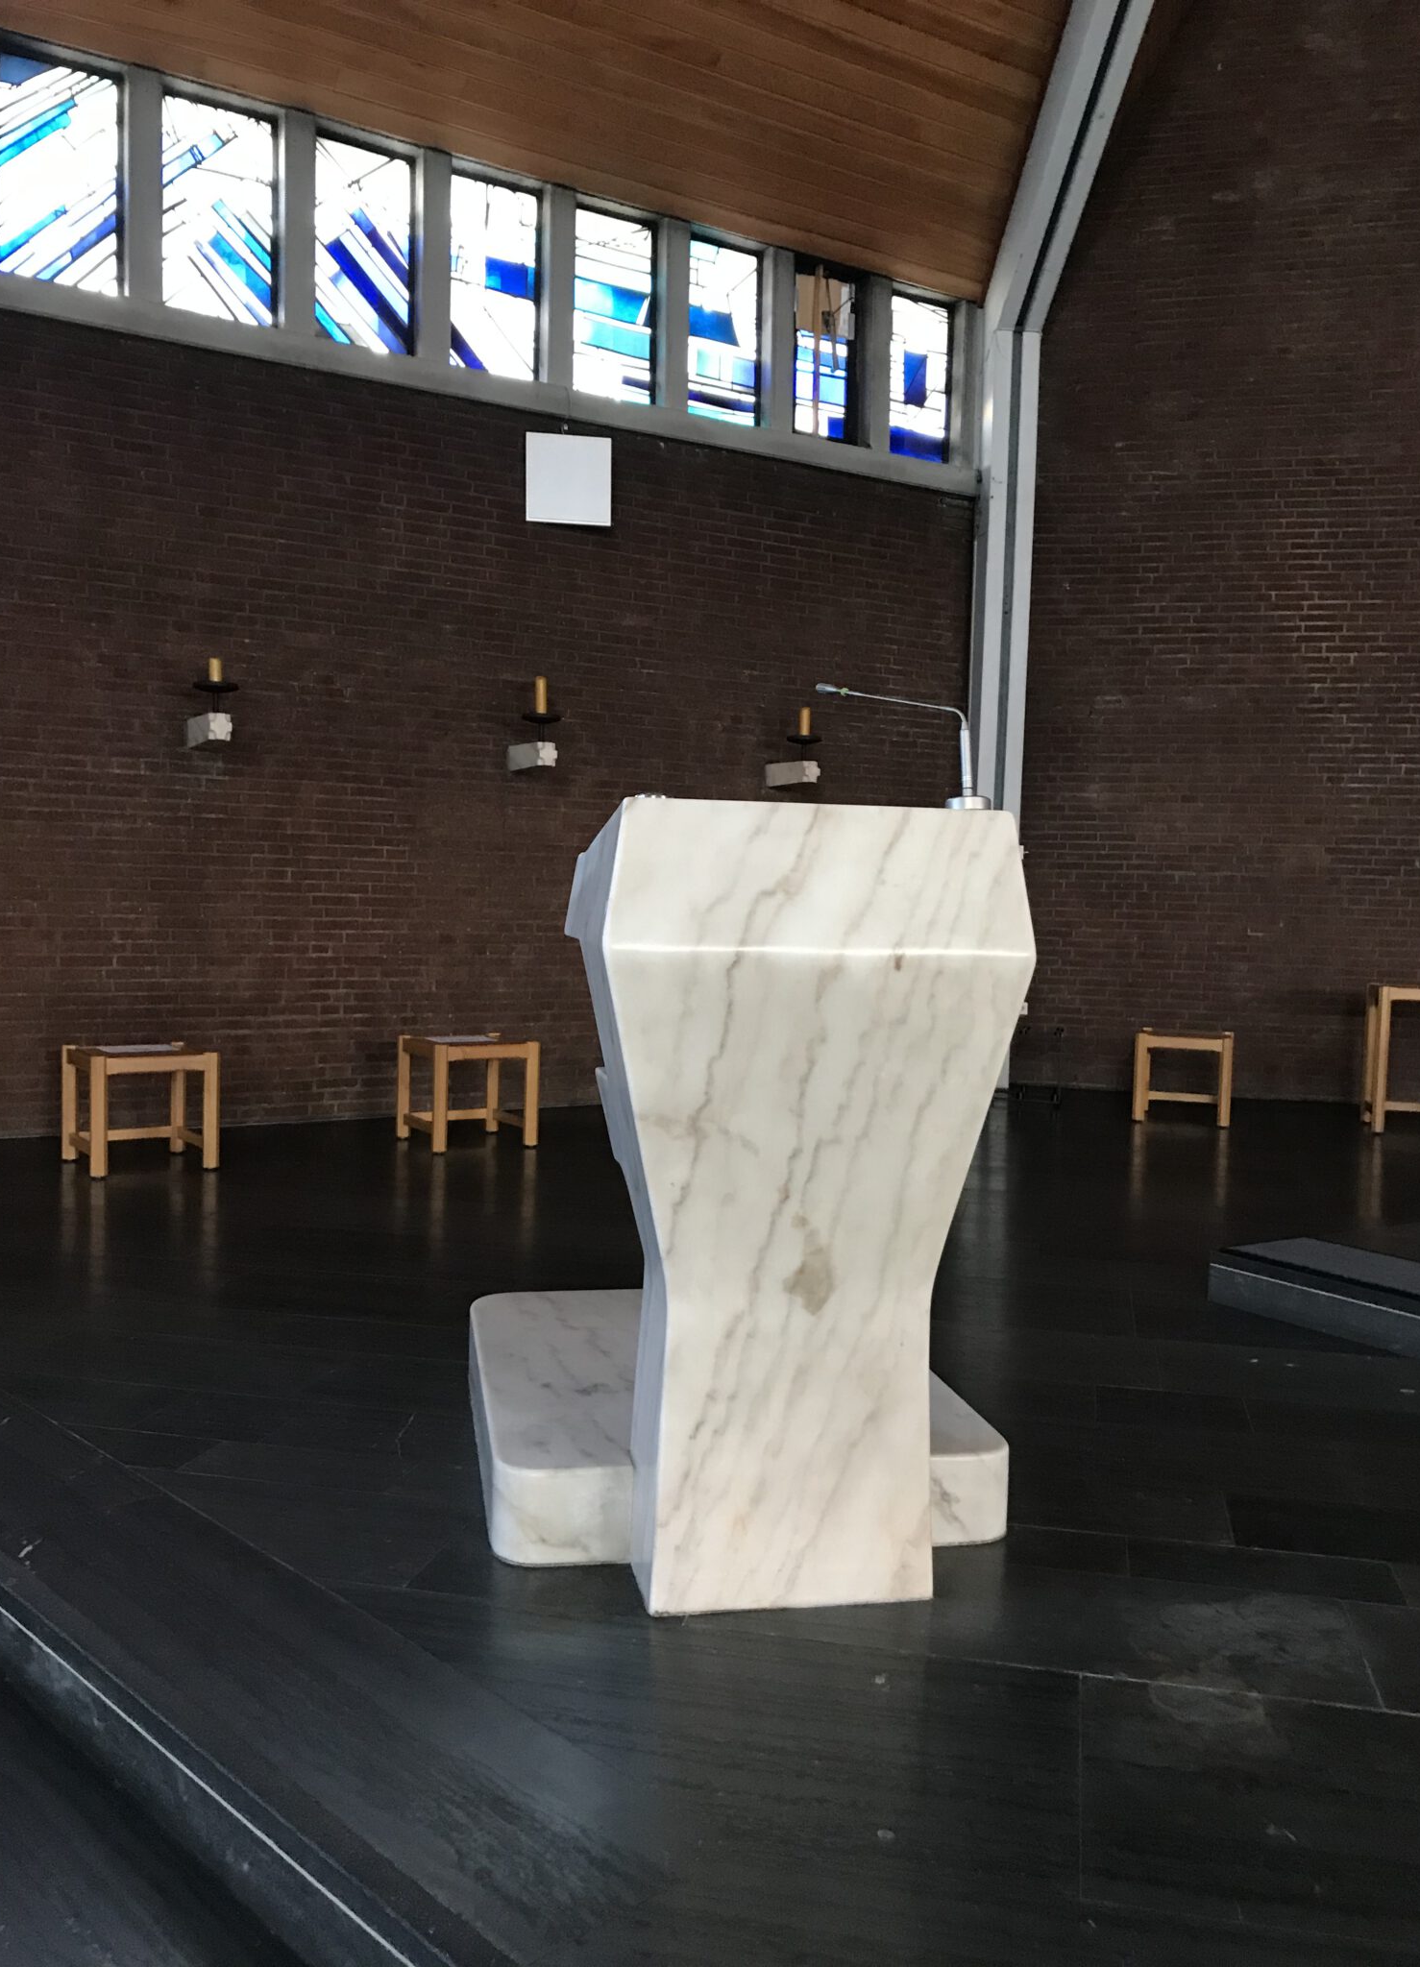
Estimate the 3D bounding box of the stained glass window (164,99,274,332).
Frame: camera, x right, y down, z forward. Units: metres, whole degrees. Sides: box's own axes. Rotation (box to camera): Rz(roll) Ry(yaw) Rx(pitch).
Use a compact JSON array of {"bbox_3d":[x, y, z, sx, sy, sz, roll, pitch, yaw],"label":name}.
[{"bbox_3d":[-2.368,-3.705,7.674,0.558,0.990,0.100,-1,5,-32],"label":"stained glass window"}]

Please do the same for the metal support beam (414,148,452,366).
[{"bbox_3d":[-1.440,-3.760,8.266,0.148,1.060,0.148,-1,5,-32],"label":"metal support beam"}]

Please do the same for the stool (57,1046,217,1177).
[{"bbox_3d":[-2.446,0.535,6.839,0.519,0.501,0.488,-2,5,-36],"label":"stool"}]

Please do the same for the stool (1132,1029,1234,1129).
[{"bbox_3d":[2.627,0.516,8.891,0.512,0.495,0.475,2,4,13],"label":"stool"}]

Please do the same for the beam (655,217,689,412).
[{"bbox_3d":[-0.222,-3.782,9.027,0.148,1.060,0.148,-1,5,-32],"label":"beam"}]

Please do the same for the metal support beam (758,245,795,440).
[{"bbox_3d":[0.398,-3.793,9.413,0.148,1.060,0.148,-1,5,-32],"label":"metal support beam"}]

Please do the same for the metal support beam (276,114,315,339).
[{"bbox_3d":[-2.041,-3.708,7.822,0.163,1.050,0.190,-1,5,-32],"label":"metal support beam"}]

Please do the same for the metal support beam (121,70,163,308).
[{"bbox_3d":[-2.657,-3.695,7.432,0.158,1.050,0.190,-1,5,-32],"label":"metal support beam"}]

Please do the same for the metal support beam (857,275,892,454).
[{"bbox_3d":[1.019,-3.805,9.801,0.148,1.060,0.148,-1,5,-32],"label":"metal support beam"}]

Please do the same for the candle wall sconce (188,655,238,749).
[{"bbox_3d":[-2.351,-1.312,7.497,0.225,0.415,0.390,-1,5,-32],"label":"candle wall sconce"}]

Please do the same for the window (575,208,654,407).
[{"bbox_3d":[-0.561,-3.766,8.880,0.551,1.009,0.067,-1,5,-32],"label":"window"}]

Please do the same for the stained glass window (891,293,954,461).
[{"bbox_3d":[1.295,-3.781,9.992,0.565,0.990,0.100,-1,5,-32],"label":"stained glass window"}]

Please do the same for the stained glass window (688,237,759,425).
[{"bbox_3d":[0.067,-3.755,9.215,0.559,0.990,0.100,-1,5,-32],"label":"stained glass window"}]

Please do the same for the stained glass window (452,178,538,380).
[{"bbox_3d":[-1.165,-3.755,8.503,0.551,1.009,0.067,-1,5,-32],"label":"stained glass window"}]

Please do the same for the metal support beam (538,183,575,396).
[{"bbox_3d":[-0.831,-3.771,8.646,0.148,1.060,0.148,-1,5,-32],"label":"metal support beam"}]

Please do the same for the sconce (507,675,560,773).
[{"bbox_3d":[-0.920,-1.372,8.400,0.225,0.475,0.390,-1,5,-32],"label":"sconce"}]

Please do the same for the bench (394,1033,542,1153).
[{"bbox_3d":[-1.163,0.519,7.657,0.526,0.503,0.495,-1,5,-32],"label":"bench"}]

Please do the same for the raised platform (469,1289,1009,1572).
[{"bbox_3d":[-0.011,0.986,3.757,1.042,0.188,1.286,1,4,-11],"label":"raised platform"}]

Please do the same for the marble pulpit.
[{"bbox_3d":[0.032,0.361,3.566,1.042,1.463,1.583,1,4,-11],"label":"marble pulpit"}]

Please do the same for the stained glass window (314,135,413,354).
[{"bbox_3d":[-1.757,-3.718,8.061,0.543,0.990,0.100,-1,5,-32],"label":"stained glass window"}]

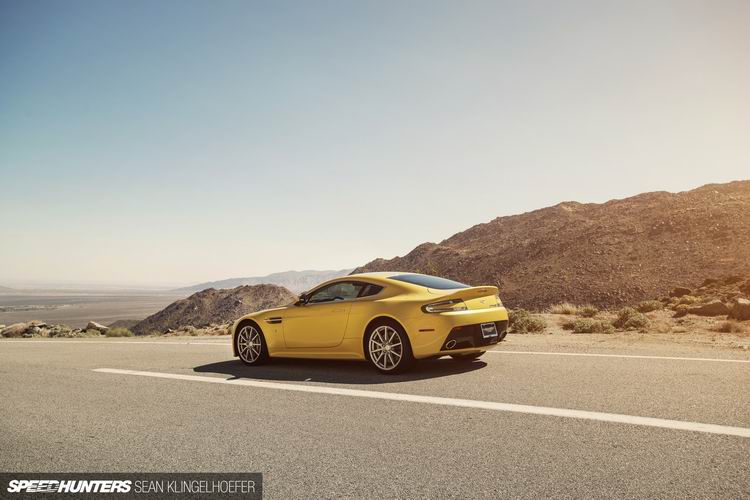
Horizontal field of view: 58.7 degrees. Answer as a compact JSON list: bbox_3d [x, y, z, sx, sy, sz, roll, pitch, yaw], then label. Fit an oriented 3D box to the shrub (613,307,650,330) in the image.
[{"bbox_3d":[5.103,1.363,13.262,0.752,0.454,0.667,-3,-3,21],"label":"shrub"}]

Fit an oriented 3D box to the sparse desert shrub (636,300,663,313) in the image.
[{"bbox_3d":[7.103,1.462,17.248,0.670,0.297,0.597,-3,-3,22],"label":"sparse desert shrub"}]

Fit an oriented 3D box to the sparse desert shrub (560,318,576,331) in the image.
[{"bbox_3d":[3.975,1.530,13.693,0.369,0.236,0.366,-2,-3,16],"label":"sparse desert shrub"}]

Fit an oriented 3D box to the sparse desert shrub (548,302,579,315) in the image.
[{"bbox_3d":[5.502,1.707,19.455,0.872,0.335,0.733,-2,-3,16],"label":"sparse desert shrub"}]

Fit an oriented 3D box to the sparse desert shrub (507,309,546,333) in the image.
[{"bbox_3d":[3.177,1.483,14.025,0.858,0.479,0.760,-2,-3,13],"label":"sparse desert shrub"}]

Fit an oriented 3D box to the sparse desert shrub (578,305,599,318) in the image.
[{"bbox_3d":[5.441,1.567,16.989,0.508,0.342,0.504,-3,-3,18],"label":"sparse desert shrub"}]

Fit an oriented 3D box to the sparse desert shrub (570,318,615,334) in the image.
[{"bbox_3d":[4.167,1.466,12.772,0.839,0.292,0.620,-3,-3,18],"label":"sparse desert shrub"}]

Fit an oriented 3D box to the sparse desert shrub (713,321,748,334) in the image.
[{"bbox_3d":[6.080,1.329,11.432,0.581,0.229,0.459,-3,-3,28],"label":"sparse desert shrub"}]

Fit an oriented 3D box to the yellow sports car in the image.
[{"bbox_3d":[-0.201,0.955,9.291,4.385,1.250,1.920,-6,-5,42],"label":"yellow sports car"}]

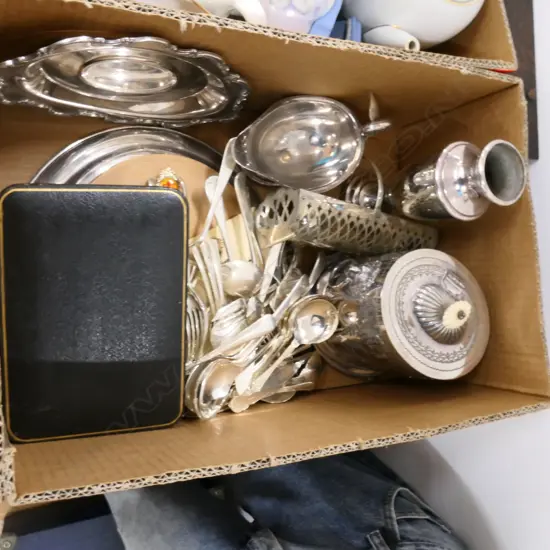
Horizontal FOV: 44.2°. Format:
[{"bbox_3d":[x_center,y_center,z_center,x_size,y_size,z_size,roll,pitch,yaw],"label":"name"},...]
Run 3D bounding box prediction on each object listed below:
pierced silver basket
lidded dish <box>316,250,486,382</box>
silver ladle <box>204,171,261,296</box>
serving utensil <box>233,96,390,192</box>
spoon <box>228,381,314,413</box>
[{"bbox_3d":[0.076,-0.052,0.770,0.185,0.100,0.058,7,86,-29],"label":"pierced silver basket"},{"bbox_3d":[0.153,0.044,0.762,0.152,0.178,0.152,2,86,-26],"label":"lidded dish"},{"bbox_3d":[-0.055,-0.041,0.720,0.046,0.032,0.135,-15,84,-26],"label":"silver ladle"},{"bbox_3d":[0.021,-0.135,0.742,0.178,0.105,0.096,-15,96,-26],"label":"serving utensil"},{"bbox_3d":[-0.001,0.137,0.771,0.112,0.017,0.025,-6,119,-32],"label":"spoon"}]

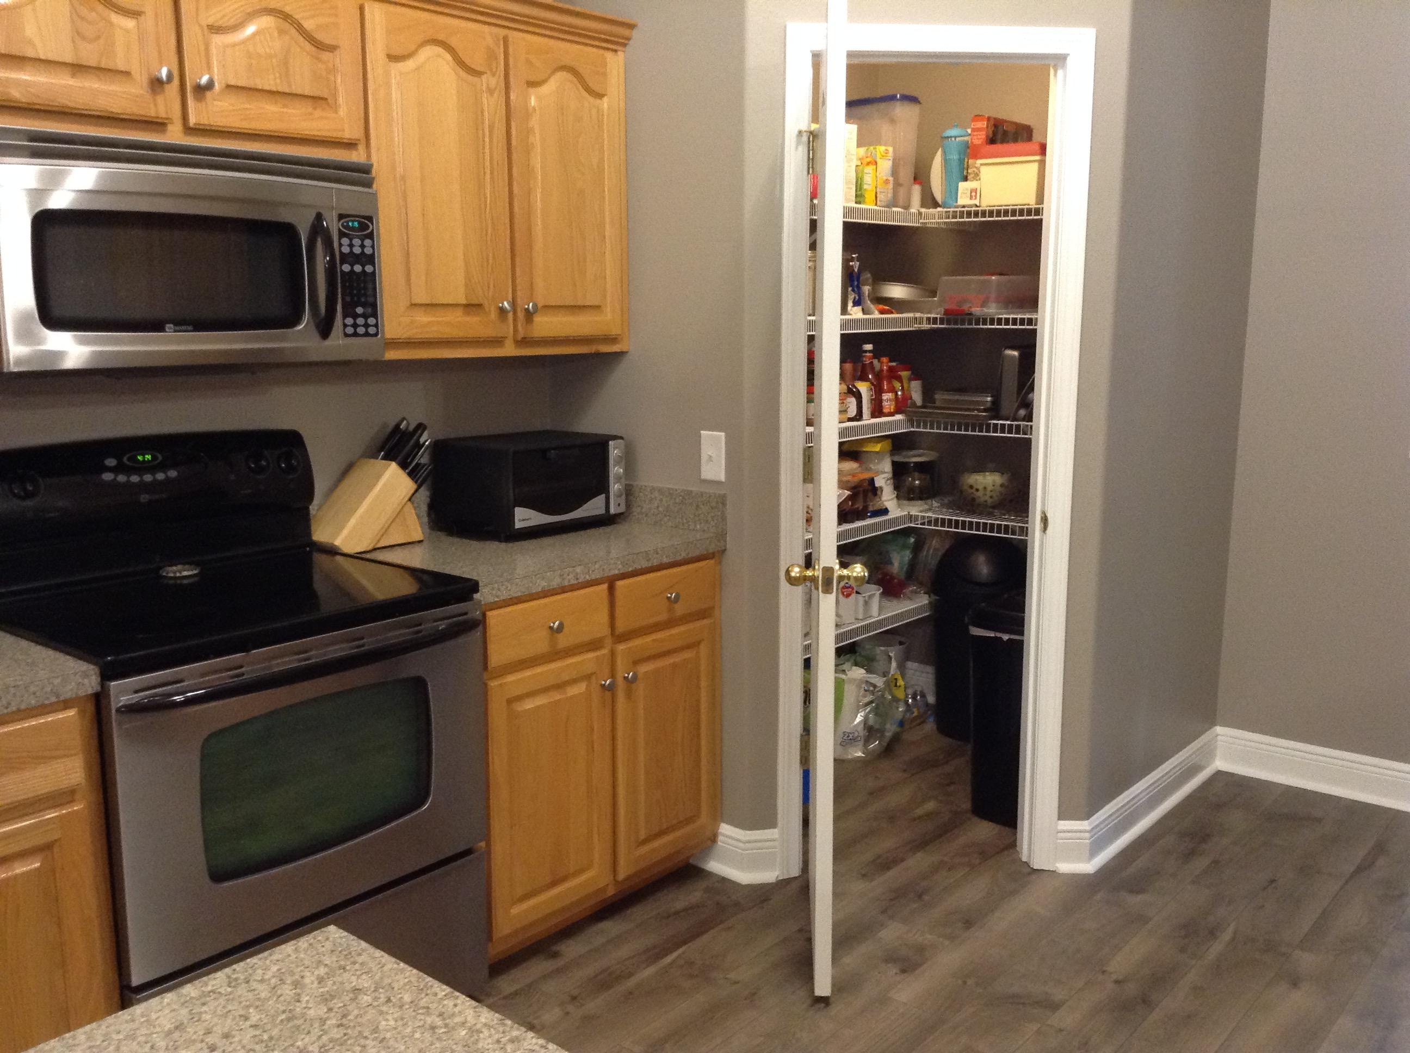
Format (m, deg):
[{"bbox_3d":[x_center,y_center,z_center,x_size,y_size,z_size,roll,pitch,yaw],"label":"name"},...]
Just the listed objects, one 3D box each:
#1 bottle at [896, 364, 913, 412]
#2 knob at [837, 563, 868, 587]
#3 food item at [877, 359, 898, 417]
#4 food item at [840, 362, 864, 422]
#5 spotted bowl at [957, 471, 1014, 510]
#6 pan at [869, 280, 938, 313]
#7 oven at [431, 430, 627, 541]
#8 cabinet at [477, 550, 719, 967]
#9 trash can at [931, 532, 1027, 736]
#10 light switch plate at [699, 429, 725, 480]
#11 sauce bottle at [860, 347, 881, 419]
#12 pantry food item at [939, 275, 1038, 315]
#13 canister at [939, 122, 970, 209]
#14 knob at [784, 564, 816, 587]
[{"bbox_3d":[0.670,-0.473,4.570,0.070,0.165,0.062,1,10,8],"label":"bottle"},{"bbox_3d":[0.300,0.101,2.763,0.066,0.051,0.051,0,9,-1],"label":"knob"},{"bbox_3d":[0.602,-0.459,4.410,0.053,0.189,0.053,-2,10,-14],"label":"food item"},{"bbox_3d":[0.451,-0.424,4.219,0.082,0.185,0.068,-3,10,-17],"label":"food item"},{"bbox_3d":[0.963,-0.118,4.584,0.180,0.106,0.180,0,10,0],"label":"spotted bowl"},{"bbox_3d":[0.669,-0.765,4.517,0.240,0.110,0.240,1,10,8],"label":"pan"},{"bbox_3d":[-0.439,-0.110,3.399,0.305,0.220,0.375,9,13,42],"label":"oven"},{"bbox_3d":[-0.442,0.509,3.253,0.625,0.876,0.810,8,13,39],"label":"cabinet"},{"bbox_3d":[0.936,0.379,4.515,0.335,0.697,0.335,3,10,15],"label":"trash can"},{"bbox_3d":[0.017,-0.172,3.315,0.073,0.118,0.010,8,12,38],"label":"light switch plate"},{"bbox_3d":[0.535,-0.476,4.377,0.078,0.237,0.066,1,10,7],"label":"sauce bottle"},{"bbox_3d":[0.937,-0.759,4.400,0.225,0.133,0.360,8,13,39],"label":"pantry food item"},{"bbox_3d":[0.800,-1.147,4.303,0.097,0.270,0.097,0,10,0],"label":"canister"},{"bbox_3d":[0.201,0.100,2.774,0.069,0.050,0.050,0,10,1],"label":"knob"}]

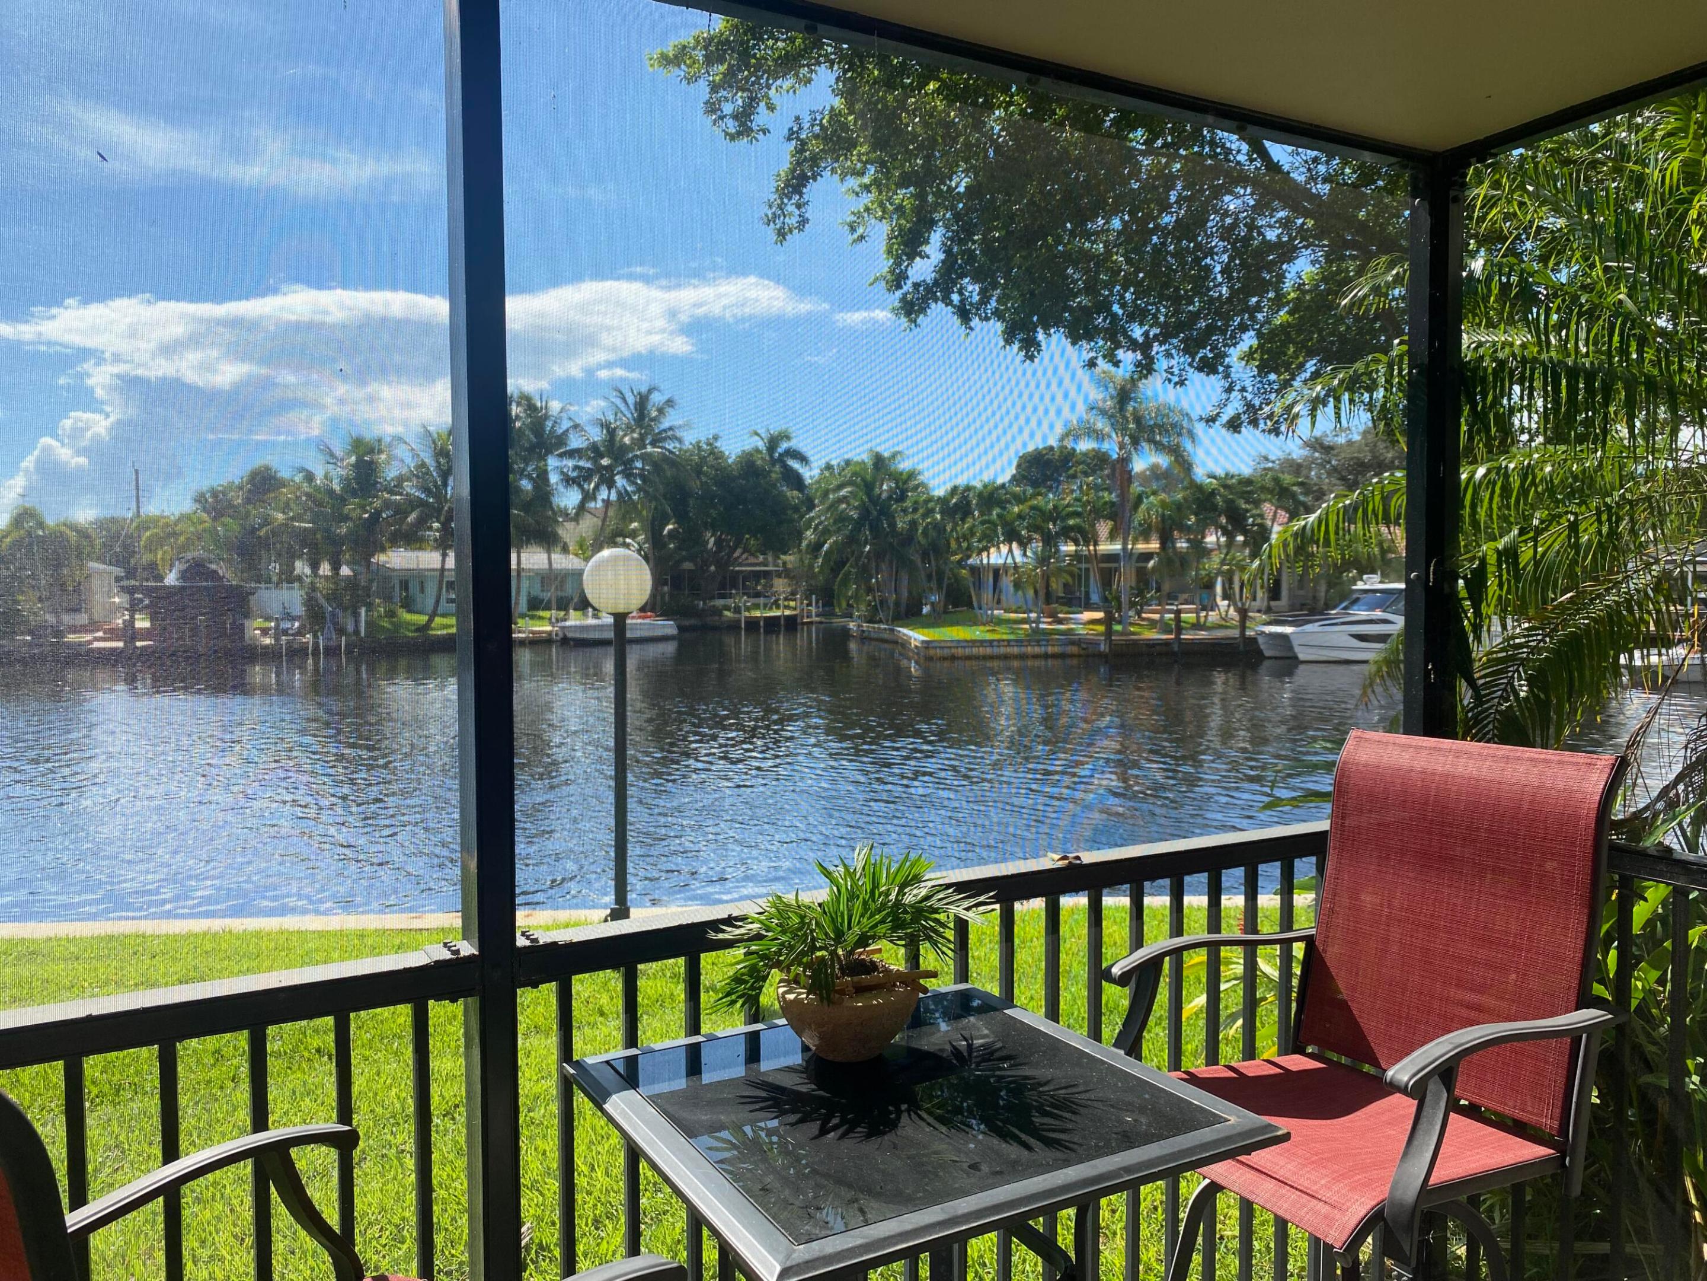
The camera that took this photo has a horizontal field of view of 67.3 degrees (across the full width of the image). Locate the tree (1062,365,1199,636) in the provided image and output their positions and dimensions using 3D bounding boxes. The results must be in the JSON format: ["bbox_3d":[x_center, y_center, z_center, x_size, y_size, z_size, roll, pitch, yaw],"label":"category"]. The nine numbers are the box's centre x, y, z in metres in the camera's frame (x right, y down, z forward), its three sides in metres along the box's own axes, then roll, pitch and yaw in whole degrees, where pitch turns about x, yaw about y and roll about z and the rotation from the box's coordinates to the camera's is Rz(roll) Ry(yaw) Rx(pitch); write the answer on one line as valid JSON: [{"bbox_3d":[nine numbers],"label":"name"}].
[{"bbox_3d":[10.914,-5.526,50.813,5.500,10.479,5.500,0,3,12],"label":"tree"}]

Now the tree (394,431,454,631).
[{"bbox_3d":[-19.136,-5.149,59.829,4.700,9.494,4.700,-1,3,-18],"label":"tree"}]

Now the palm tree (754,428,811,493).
[{"bbox_3d":[-5.443,-9.856,99.668,4.600,13.277,4.600,0,2,-3],"label":"palm tree"}]

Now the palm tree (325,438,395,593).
[{"bbox_3d":[-24.591,-5.628,63.811,3.700,9.066,3.700,-1,3,-21],"label":"palm tree"}]

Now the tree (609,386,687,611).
[{"bbox_3d":[-12.566,-8.609,78.700,5.000,14.026,5.000,-1,2,-9],"label":"tree"}]

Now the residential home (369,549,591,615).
[{"bbox_3d":[-23.023,-3.660,78.409,11.800,3.850,9.000,-2,3,-28],"label":"residential home"}]

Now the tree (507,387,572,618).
[{"bbox_3d":[-16.909,-6.886,66.762,4.600,12.040,4.600,-1,3,-14],"label":"tree"}]

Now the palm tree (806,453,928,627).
[{"bbox_3d":[0.498,-5.117,63.840,6.000,8.644,6.000,0,2,0],"label":"palm tree"}]

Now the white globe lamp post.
[{"bbox_3d":[-1.480,0.598,8.083,0.430,2.351,0.430,-1,2,-10],"label":"white globe lamp post"}]

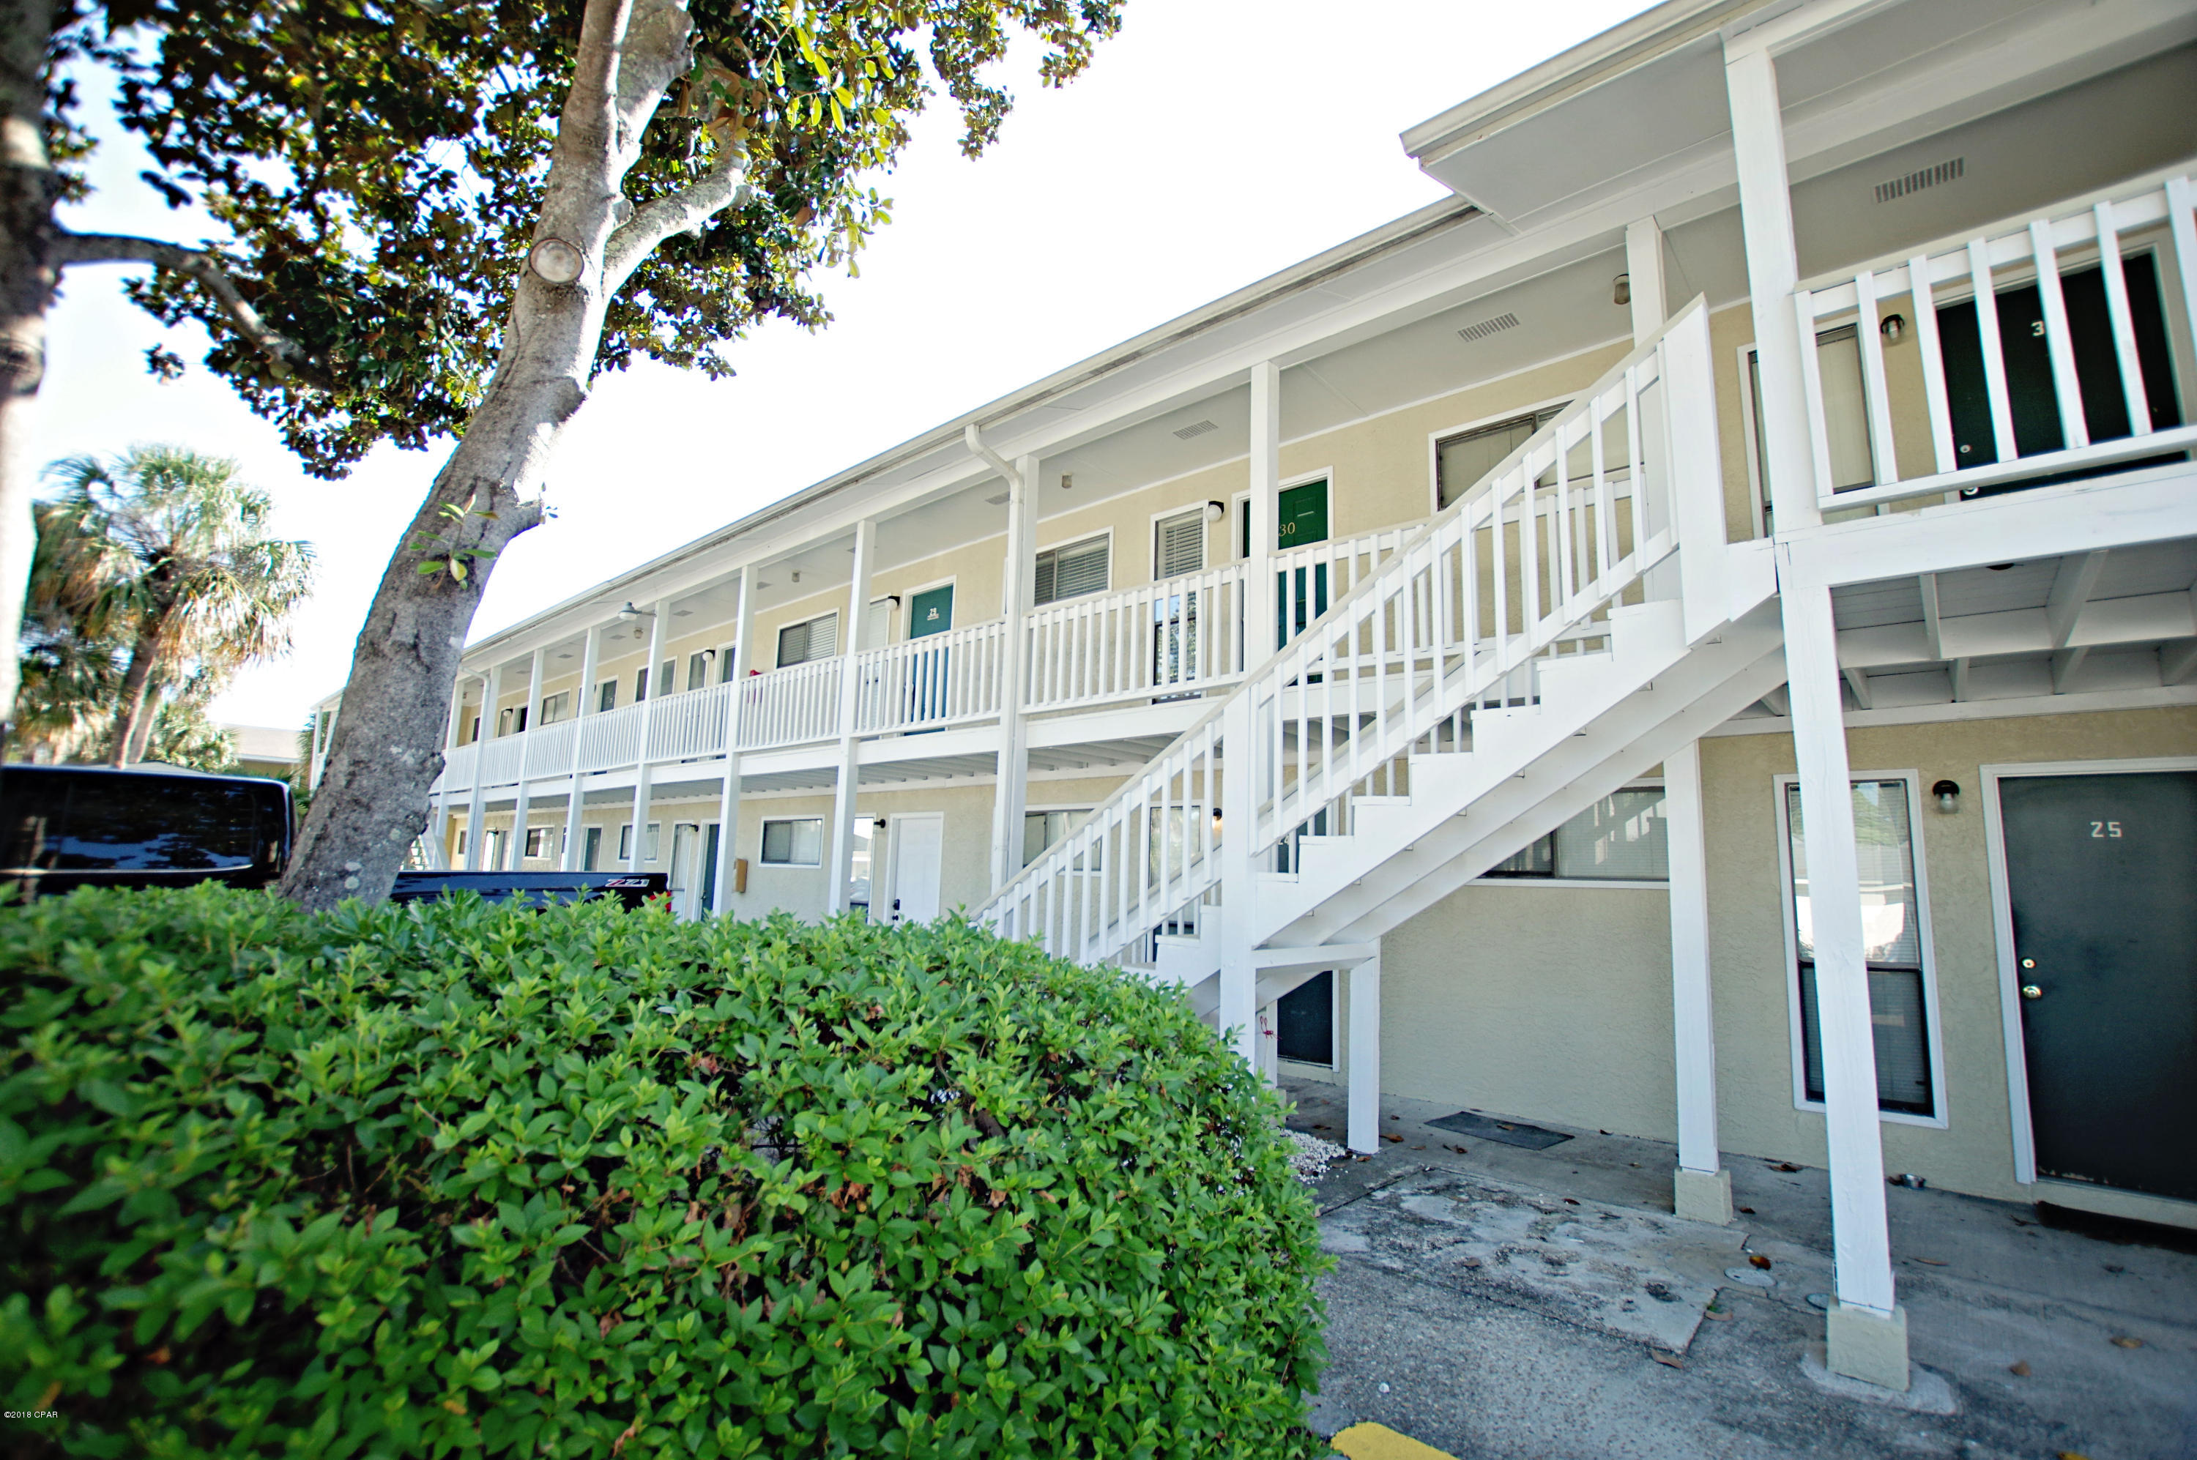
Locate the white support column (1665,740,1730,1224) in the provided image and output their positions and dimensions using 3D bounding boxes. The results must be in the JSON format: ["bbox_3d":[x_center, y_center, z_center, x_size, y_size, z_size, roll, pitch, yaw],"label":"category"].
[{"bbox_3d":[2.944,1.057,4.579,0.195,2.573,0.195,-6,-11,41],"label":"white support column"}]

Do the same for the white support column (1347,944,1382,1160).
[{"bbox_3d":[1.584,1.883,5.461,0.150,1.170,0.110,-6,-11,41],"label":"white support column"}]

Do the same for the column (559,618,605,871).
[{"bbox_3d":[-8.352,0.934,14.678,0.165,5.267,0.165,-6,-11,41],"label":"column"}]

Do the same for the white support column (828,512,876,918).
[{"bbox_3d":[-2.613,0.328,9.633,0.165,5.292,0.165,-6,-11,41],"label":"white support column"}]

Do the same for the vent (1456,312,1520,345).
[{"bbox_3d":[2.684,-2.758,6.281,0.380,0.025,0.170,-6,-11,41],"label":"vent"}]

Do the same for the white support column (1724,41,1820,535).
[{"bbox_3d":[2.609,-1.733,3.537,0.140,2.079,0.140,-6,-11,41],"label":"white support column"}]

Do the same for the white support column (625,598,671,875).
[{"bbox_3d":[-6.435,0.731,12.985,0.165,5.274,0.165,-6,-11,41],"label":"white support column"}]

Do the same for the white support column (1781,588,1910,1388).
[{"bbox_3d":[2.543,0.760,3.155,0.195,2.681,0.195,-6,-11,41],"label":"white support column"}]

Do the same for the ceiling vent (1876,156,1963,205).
[{"bbox_3d":[4.368,-2.913,4.867,0.380,0.025,0.170,-6,-11,41],"label":"ceiling vent"}]

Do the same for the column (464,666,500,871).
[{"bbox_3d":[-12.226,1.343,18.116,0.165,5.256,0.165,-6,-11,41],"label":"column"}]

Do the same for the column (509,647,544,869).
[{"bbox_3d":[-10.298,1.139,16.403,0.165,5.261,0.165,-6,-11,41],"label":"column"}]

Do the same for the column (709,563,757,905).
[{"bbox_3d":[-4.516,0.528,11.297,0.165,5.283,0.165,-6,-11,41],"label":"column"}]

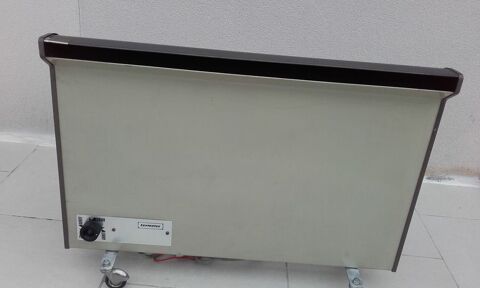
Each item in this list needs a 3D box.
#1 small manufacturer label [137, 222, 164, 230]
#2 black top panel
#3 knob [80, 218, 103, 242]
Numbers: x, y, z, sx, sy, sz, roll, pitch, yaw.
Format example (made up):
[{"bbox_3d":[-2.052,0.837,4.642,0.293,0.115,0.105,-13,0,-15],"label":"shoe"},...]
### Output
[{"bbox_3d":[-0.197,0.183,0.886,0.056,0.017,0.002,5,22,-2],"label":"small manufacturer label"},{"bbox_3d":[0.026,-0.152,0.760,0.765,0.032,0.078,5,22,-2],"label":"black top panel"},{"bbox_3d":[-0.322,0.188,0.871,0.036,0.036,0.035,5,22,-2],"label":"knob"}]

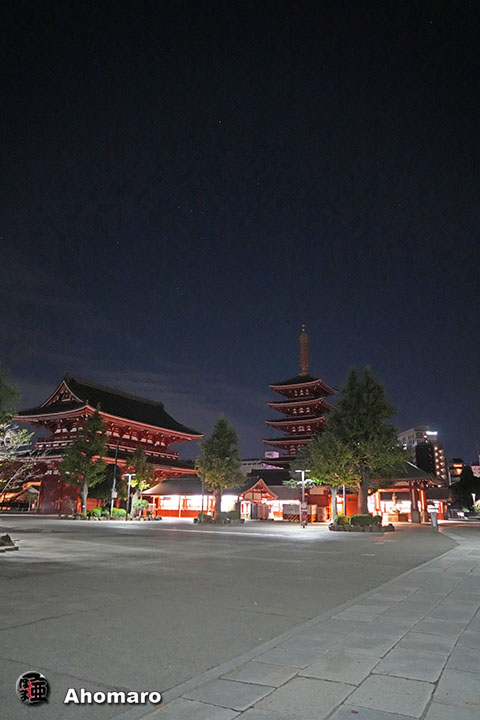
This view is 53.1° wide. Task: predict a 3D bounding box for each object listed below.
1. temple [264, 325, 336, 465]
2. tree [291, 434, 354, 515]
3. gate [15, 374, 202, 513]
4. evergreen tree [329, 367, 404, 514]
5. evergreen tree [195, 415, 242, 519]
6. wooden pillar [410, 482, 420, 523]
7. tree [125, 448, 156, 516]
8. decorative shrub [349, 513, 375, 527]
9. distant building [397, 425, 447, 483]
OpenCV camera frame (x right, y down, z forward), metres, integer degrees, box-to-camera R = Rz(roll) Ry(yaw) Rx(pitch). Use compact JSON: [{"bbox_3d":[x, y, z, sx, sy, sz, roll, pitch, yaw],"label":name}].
[{"bbox_3d":[18.204,15.193,133.733,17.000,53.300,17.000,-9,-19,28],"label":"temple"},{"bbox_3d":[6.615,9.582,38.403,5.100,7.569,5.000,1,-17,0],"label":"tree"},{"bbox_3d":[-22.854,16.633,87.906,17.200,22.700,31.000,-9,-19,28],"label":"gate"},{"bbox_3d":[9.789,6.736,38.244,6.000,12.978,6.000,1,-17,0],"label":"evergreen tree"},{"bbox_3d":[-2.254,11.586,51.884,5.100,11.512,5.100,1,-17,0],"label":"evergreen tree"},{"bbox_3d":[18.296,14.889,50.408,0.750,4.242,0.750,-9,-19,28],"label":"wooden pillar"},{"bbox_3d":[-12.469,15.354,60.107,3.900,8.956,3.900,1,-17,0],"label":"tree"},{"bbox_3d":[9.035,11.995,35.678,2.000,1.100,1.600,1,-17,0],"label":"decorative shrub"},{"bbox_3d":[99.550,59.402,256.800,15.000,43.025,26.000,0,-17,3],"label":"distant building"}]

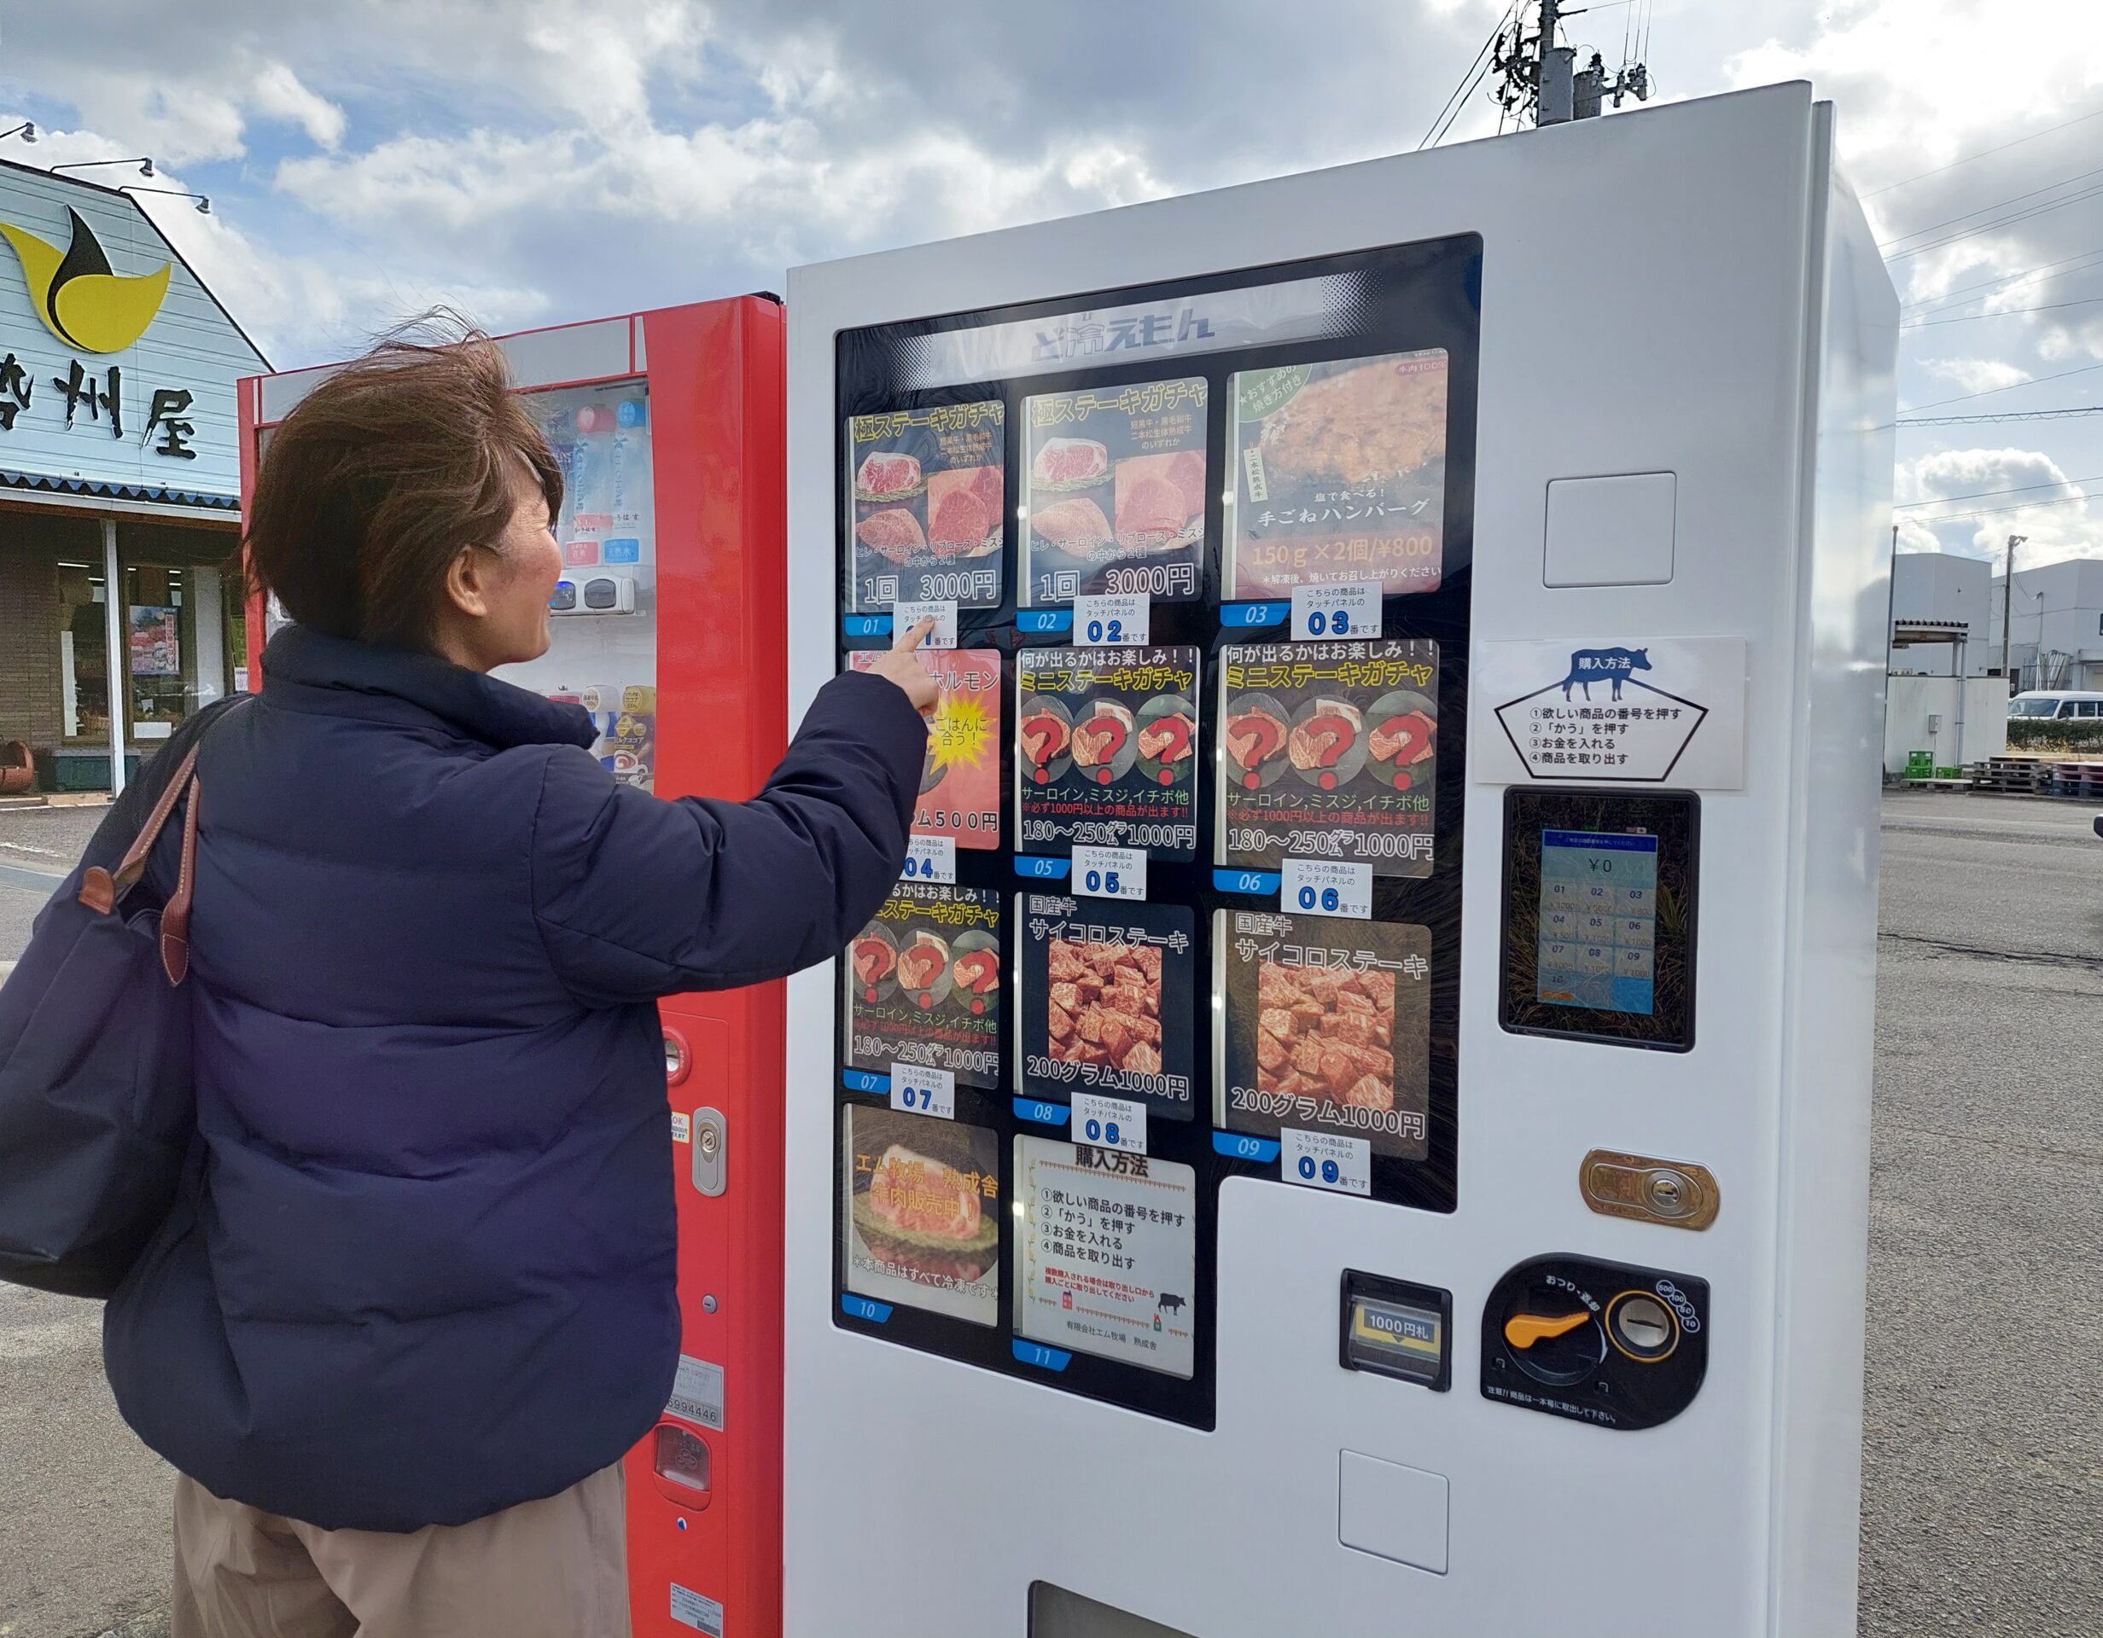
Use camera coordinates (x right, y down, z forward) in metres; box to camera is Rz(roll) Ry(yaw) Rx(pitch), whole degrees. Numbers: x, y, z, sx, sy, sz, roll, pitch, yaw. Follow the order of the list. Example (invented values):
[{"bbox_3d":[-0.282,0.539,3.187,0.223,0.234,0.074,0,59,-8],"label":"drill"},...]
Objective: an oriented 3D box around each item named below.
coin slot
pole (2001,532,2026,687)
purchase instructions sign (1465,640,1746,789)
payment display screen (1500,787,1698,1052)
[{"bbox_3d":[0.500,0.428,1.278,0.058,0.058,0.015,2,4,30],"label":"coin slot"},{"bbox_3d":[33.506,-6.008,52.787,0.650,8.030,0.350,3,4,32],"label":"pole"},{"bbox_3d":[0.465,-0.089,1.272,0.215,0.125,0.002,2,4,30],"label":"purchase instructions sign"},{"bbox_3d":[0.464,0.082,1.285,0.159,0.215,0.020,2,4,30],"label":"payment display screen"}]

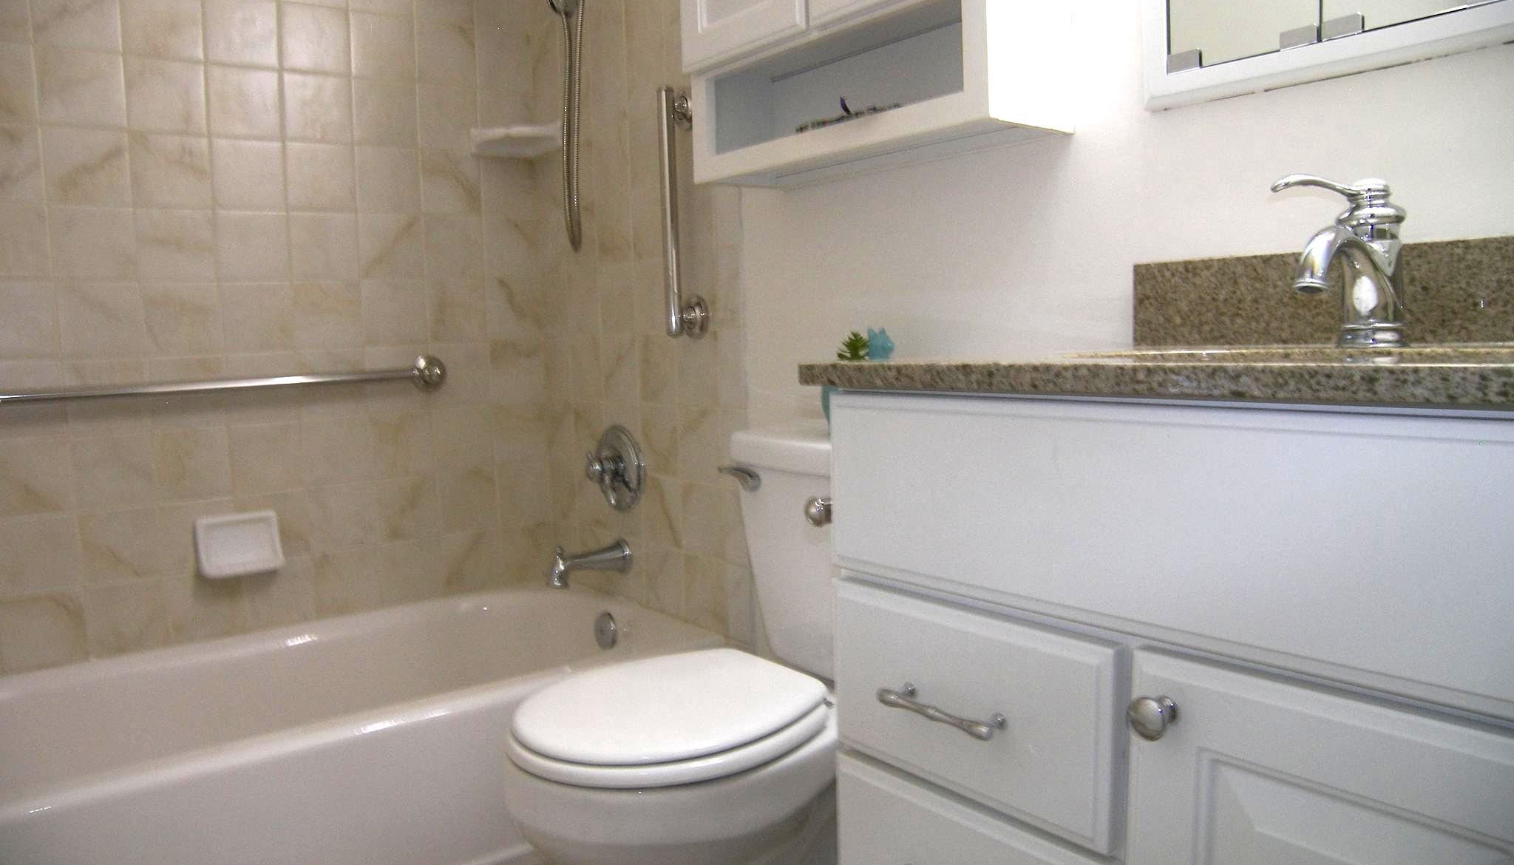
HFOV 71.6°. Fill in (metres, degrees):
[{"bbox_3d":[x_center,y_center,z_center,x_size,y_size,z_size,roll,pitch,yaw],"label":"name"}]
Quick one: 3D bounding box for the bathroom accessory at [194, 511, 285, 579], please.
[{"bbox_3d":[-1.091,0.236,2.216,0.153,0.109,0.075,-5,7,-37],"label":"bathroom accessory"}]

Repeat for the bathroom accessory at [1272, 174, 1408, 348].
[{"bbox_3d":[0.544,-0.161,0.989,0.211,0.164,0.068,-5,7,-37],"label":"bathroom accessory"}]

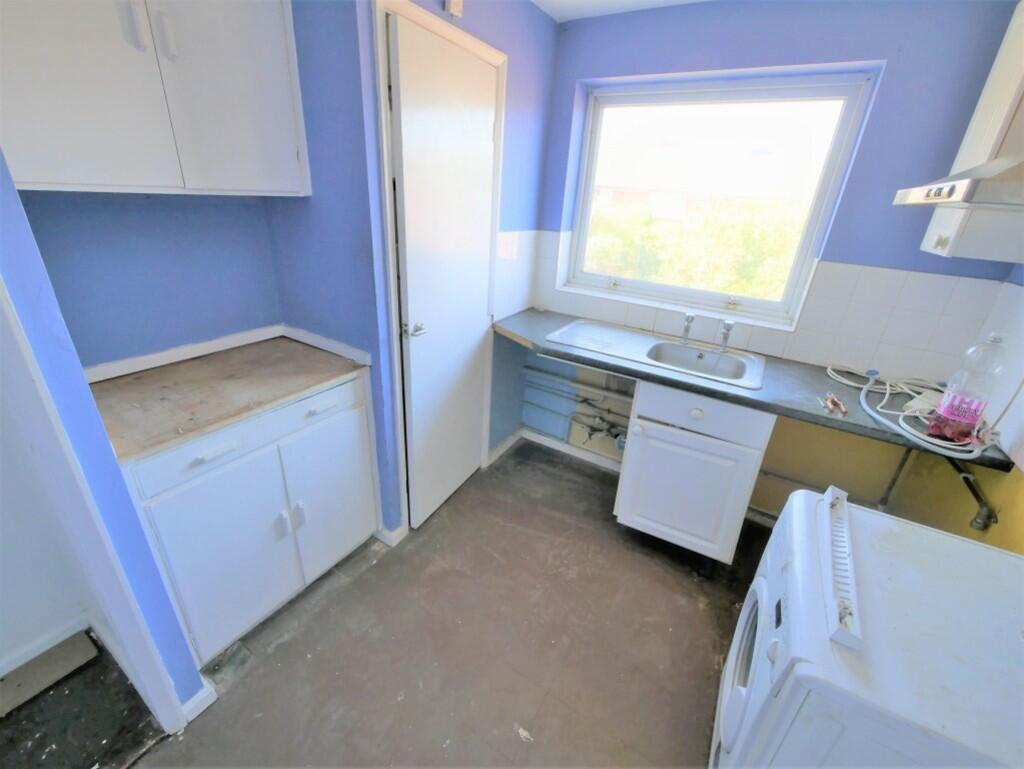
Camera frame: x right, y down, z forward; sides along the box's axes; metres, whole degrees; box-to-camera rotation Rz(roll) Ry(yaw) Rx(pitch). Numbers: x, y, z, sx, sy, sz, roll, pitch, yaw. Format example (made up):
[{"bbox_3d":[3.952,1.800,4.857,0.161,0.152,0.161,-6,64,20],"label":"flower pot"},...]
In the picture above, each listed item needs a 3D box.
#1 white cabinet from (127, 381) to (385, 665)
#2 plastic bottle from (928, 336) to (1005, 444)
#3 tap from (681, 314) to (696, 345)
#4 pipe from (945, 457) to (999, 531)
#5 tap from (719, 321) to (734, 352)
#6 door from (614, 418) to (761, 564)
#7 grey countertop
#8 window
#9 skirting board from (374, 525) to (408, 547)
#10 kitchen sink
[{"bbox_3d":[-1.067,0.373,1.653,0.605,0.850,0.820,17,27,26],"label":"white cabinet"},{"bbox_3d":[1.427,0.007,1.286,0.112,0.320,0.112,17,27,26],"label":"plastic bottle"},{"bbox_3d":[0.855,-0.265,2.026,0.054,0.146,0.105,17,27,26],"label":"tap"},{"bbox_3d":[1.460,0.333,1.353,0.075,0.080,0.450,17,27,26],"label":"pipe"},{"bbox_3d":[1.007,-0.220,1.947,0.054,0.148,0.105,17,27,26],"label":"tap"},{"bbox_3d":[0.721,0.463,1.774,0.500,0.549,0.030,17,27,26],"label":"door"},{"bbox_3d":[0.790,-0.102,1.869,1.902,0.035,0.645,17,27,26],"label":"grey countertop"},{"bbox_3d":[0.876,-0.908,2.071,1.202,1.005,0.100,17,27,26],"label":"window"},{"bbox_3d":[-0.578,0.697,1.977,0.130,0.065,0.105,17,27,26],"label":"skirting board"},{"bbox_3d":[0.670,-0.111,1.992,0.912,0.152,0.453,17,27,26],"label":"kitchen sink"}]

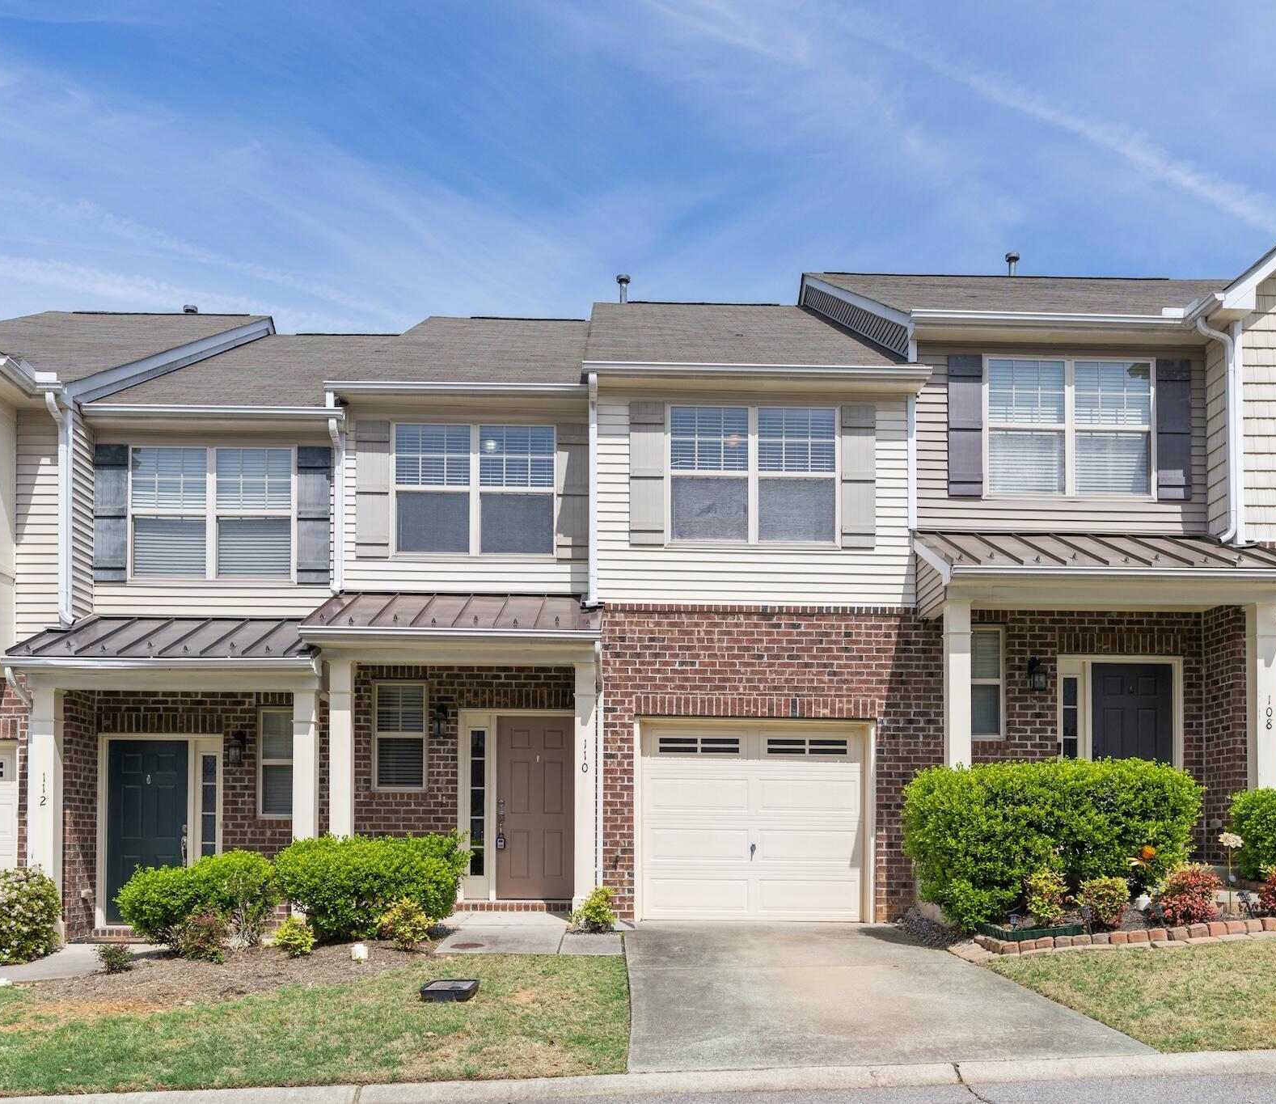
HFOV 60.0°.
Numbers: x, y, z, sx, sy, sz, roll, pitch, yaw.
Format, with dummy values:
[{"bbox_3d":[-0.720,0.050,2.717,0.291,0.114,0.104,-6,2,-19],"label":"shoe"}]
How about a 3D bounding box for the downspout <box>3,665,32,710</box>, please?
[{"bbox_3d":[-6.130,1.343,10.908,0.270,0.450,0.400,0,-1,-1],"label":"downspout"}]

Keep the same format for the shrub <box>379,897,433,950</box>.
[{"bbox_3d":[-2.113,3.355,10.076,0.480,0.450,0.460,0,-1,-2],"label":"shrub"}]

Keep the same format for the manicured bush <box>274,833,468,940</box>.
[{"bbox_3d":[-2.468,3.091,10.200,1.740,0.930,1.100,0,-1,-1],"label":"manicured bush"}]

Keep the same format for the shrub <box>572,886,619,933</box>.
[{"bbox_3d":[-0.424,3.517,10.976,0.450,0.440,0.430,0,-1,-2],"label":"shrub"}]

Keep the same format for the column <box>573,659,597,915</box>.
[{"bbox_3d":[-0.517,2.371,10.900,0.240,2.550,0.240,0,-1,-1],"label":"column"}]

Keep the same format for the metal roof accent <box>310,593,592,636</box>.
[{"bbox_3d":[-1.810,0.630,11.250,2.850,0.380,1.500,0,-1,-1],"label":"metal roof accent"}]

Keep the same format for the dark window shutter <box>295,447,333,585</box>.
[{"bbox_3d":[-3.558,-0.405,12.120,0.385,1.510,0.050,0,-1,-1],"label":"dark window shutter"}]

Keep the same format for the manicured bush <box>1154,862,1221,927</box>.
[{"bbox_3d":[4.239,2.641,8.500,0.480,0.470,0.460,0,-1,-1],"label":"manicured bush"}]

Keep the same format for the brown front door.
[{"bbox_3d":[-1.106,2.809,12.100,0.890,2.000,0.070,0,-1,-1],"label":"brown front door"}]

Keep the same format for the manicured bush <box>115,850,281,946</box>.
[{"bbox_3d":[-4.171,3.285,10.454,1.550,0.920,1.000,0,-1,-1],"label":"manicured bush"}]

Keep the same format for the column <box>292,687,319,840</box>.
[{"bbox_3d":[-3.308,2.671,11.070,0.230,2.570,0.230,0,-1,-1],"label":"column"}]

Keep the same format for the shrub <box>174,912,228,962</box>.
[{"bbox_3d":[-3.955,3.488,9.999,0.490,0.460,0.470,0,-1,-1],"label":"shrub"}]

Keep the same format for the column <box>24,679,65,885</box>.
[{"bbox_3d":[-5.775,2.620,10.797,0.240,2.572,0.240,0,-1,-2],"label":"column"}]

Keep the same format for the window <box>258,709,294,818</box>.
[{"bbox_3d":[-3.824,2.297,12.019,0.610,1.200,0.100,0,-1,-1],"label":"window"}]

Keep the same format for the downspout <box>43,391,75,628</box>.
[{"bbox_3d":[-5.825,-0.417,11.164,0.182,2.387,0.380,0,-1,-2],"label":"downspout"}]

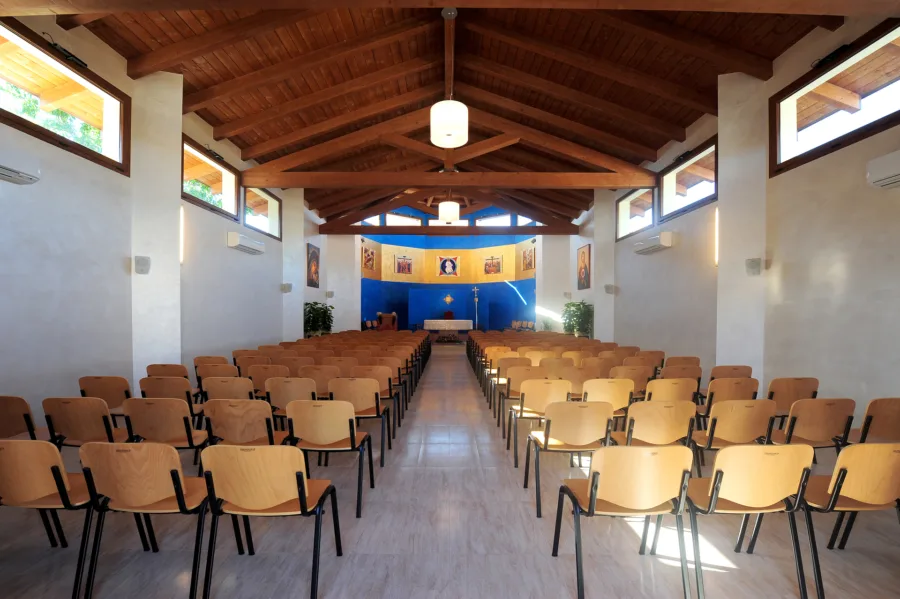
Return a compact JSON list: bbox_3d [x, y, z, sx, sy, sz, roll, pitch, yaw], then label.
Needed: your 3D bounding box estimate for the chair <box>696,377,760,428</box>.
[{"bbox_3d":[2.613,1.151,3.411,0.540,0.815,0.500,0,-2,0],"label":"chair"}]

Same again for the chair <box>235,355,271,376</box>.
[{"bbox_3d":[-2.587,1.178,4.823,0.530,0.820,0.500,0,-2,2],"label":"chair"}]

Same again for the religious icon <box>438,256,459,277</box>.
[{"bbox_3d":[-0.010,-1.476,15.600,0.930,0.900,0.050,0,-2,0],"label":"religious icon"}]

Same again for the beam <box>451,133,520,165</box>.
[{"bbox_3d":[0.672,-2.920,6.640,1.320,0.200,0.180,-19,-2,-1],"label":"beam"}]

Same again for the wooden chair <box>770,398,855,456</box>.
[{"bbox_3d":[2.599,1.119,2.621,0.540,0.815,0.500,0,-2,0],"label":"wooden chair"}]

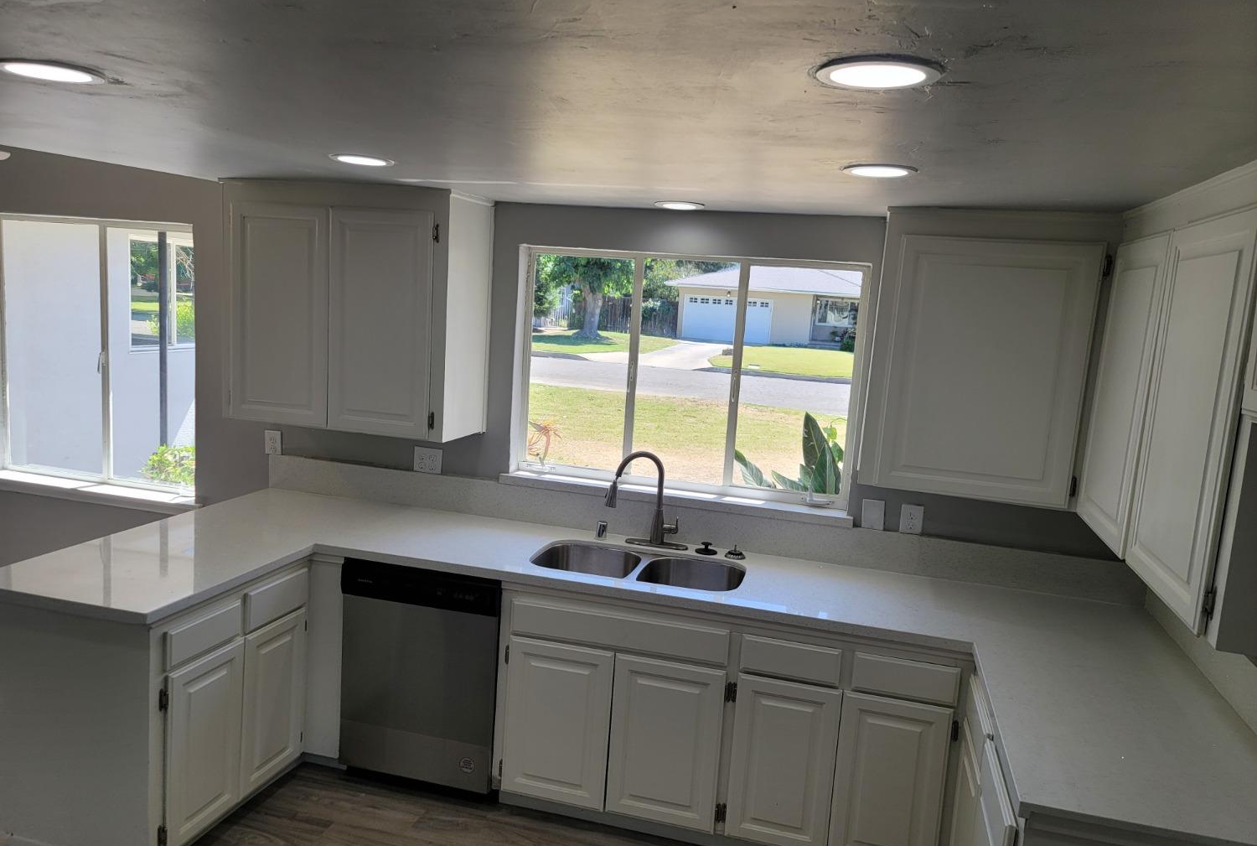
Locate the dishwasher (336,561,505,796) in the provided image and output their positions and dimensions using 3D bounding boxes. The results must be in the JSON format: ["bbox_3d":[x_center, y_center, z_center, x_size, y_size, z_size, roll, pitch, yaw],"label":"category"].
[{"bbox_3d":[-0.678,0.888,3.538,0.604,0.821,0.602,6,8,15],"label":"dishwasher"}]

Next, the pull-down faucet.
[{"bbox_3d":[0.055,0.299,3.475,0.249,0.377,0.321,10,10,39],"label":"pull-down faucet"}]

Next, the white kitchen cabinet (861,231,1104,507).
[{"bbox_3d":[1.190,-0.189,3.095,0.705,0.874,0.349,6,8,15],"label":"white kitchen cabinet"}]

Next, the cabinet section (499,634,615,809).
[{"bbox_3d":[-0.242,1.030,3.135,0.374,0.568,0.030,6,8,15],"label":"cabinet section"}]

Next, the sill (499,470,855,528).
[{"bbox_3d":[0.170,0.298,3.653,1.438,0.045,0.143,6,8,15],"label":"sill"}]

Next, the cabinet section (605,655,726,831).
[{"bbox_3d":[0.124,1.067,3.040,0.374,0.568,0.030,6,8,15],"label":"cabinet section"}]

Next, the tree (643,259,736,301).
[{"bbox_3d":[2.913,-8.072,51.287,6.500,5.500,5.500,6,8,15],"label":"tree"}]

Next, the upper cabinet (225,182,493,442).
[{"bbox_3d":[-1.129,-0.460,3.715,1.006,0.950,0.349,6,8,15],"label":"upper cabinet"}]

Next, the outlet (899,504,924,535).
[{"bbox_3d":[1.056,0.360,3.376,0.077,0.111,0.010,6,8,15],"label":"outlet"}]

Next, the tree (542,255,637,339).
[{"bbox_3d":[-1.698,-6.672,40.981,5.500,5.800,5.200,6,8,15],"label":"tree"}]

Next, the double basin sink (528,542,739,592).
[{"bbox_3d":[0.042,0.616,3.312,0.760,0.205,0.411,6,8,15],"label":"double basin sink"}]

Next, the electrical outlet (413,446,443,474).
[{"bbox_3d":[-0.862,0.163,3.892,0.129,0.111,0.010,6,8,15],"label":"electrical outlet"}]

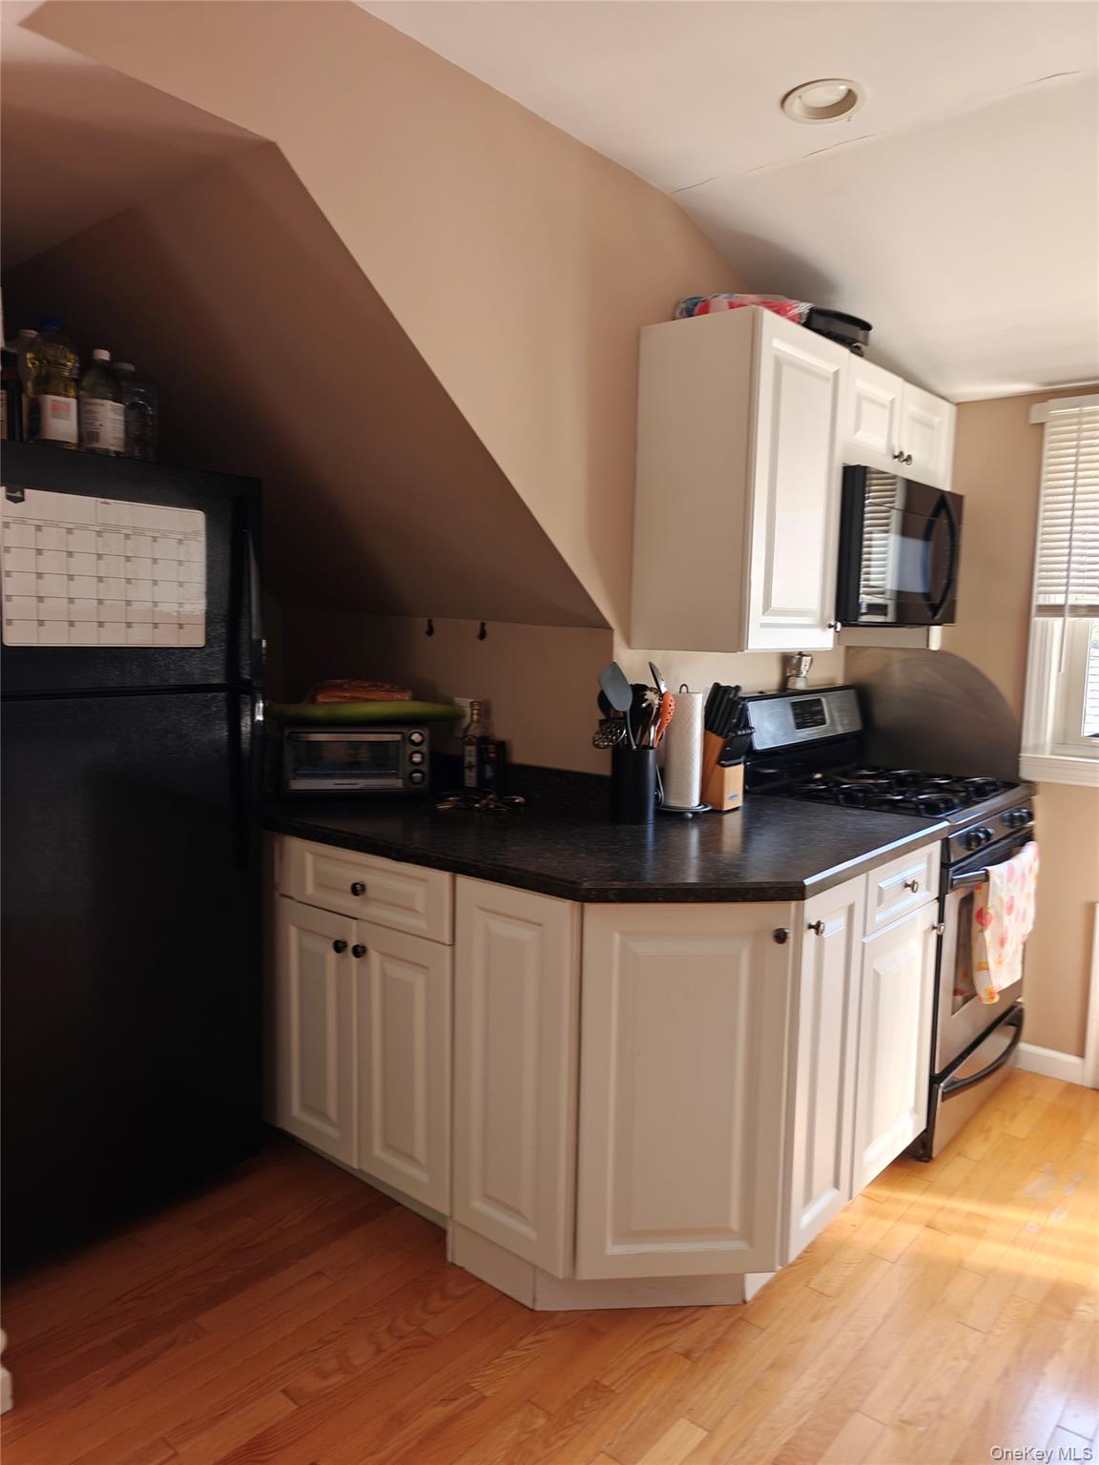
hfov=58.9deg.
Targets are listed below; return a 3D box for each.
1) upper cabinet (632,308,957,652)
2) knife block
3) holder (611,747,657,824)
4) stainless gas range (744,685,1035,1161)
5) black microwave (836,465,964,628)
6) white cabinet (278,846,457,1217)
[{"bbox_3d":[0.756,-0.632,2.805,0.335,0.769,1.240,6,8,41],"label":"upper cabinet"},{"bbox_3d":[0.465,0.101,2.700,0.128,0.212,0.095,6,8,41],"label":"knife block"},{"bbox_3d":[0.222,0.137,2.473,0.120,0.185,0.120,1,6,0],"label":"holder"},{"bbox_3d":[1.036,0.493,2.995,0.685,1.210,0.745,6,8,41],"label":"stainless gas range"},{"bbox_3d":[0.921,-0.534,2.963,0.390,0.413,0.740,6,8,41],"label":"black microwave"},{"bbox_3d":[-0.290,0.655,2.557,0.625,0.797,0.580,5,8,38],"label":"white cabinet"}]

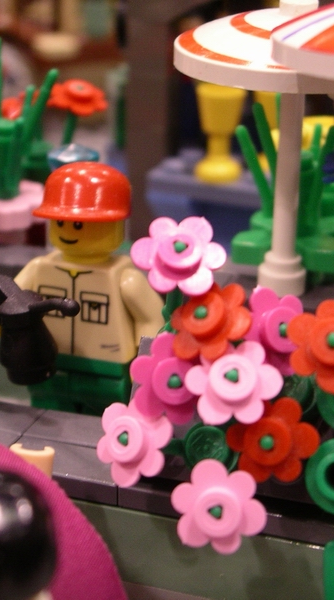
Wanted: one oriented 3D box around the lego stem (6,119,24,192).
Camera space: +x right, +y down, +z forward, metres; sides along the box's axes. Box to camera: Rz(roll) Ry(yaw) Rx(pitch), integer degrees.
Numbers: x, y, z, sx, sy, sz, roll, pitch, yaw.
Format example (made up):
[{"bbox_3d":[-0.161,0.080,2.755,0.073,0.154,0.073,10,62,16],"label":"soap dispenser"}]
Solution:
[{"bbox_3d":[-0.023,-0.022,0.218,0.003,0.012,0.003,1,20,0],"label":"lego stem"}]

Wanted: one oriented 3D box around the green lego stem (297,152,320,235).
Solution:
[{"bbox_3d":[0.020,-0.015,0.203,0.003,0.013,0.003,1,20,0],"label":"green lego stem"}]

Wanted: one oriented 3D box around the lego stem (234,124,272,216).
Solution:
[{"bbox_3d":[0.013,-0.018,0.206,0.002,0.015,0.002,-19,32,0],"label":"lego stem"}]

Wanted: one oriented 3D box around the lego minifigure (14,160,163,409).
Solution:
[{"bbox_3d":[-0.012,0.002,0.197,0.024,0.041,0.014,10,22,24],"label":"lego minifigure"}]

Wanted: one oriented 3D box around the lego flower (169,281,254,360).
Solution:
[{"bbox_3d":[0.004,0.002,0.149,0.010,0.010,0.003,15,-16,35],"label":"lego flower"}]

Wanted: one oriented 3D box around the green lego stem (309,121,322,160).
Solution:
[{"bbox_3d":[0.021,-0.023,0.203,0.002,0.006,0.002,6,20,0],"label":"green lego stem"}]

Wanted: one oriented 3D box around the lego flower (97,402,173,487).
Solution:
[{"bbox_3d":[-0.004,0.016,0.161,0.010,0.010,0.003,34,0,42],"label":"lego flower"}]

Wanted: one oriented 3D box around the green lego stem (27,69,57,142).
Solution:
[{"bbox_3d":[-0.018,-0.029,0.211,0.002,0.012,0.002,19,20,0],"label":"green lego stem"}]

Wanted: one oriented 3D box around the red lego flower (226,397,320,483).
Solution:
[{"bbox_3d":[0.011,0.015,0.149,0.010,0.009,0.003,0,1,19],"label":"red lego flower"}]

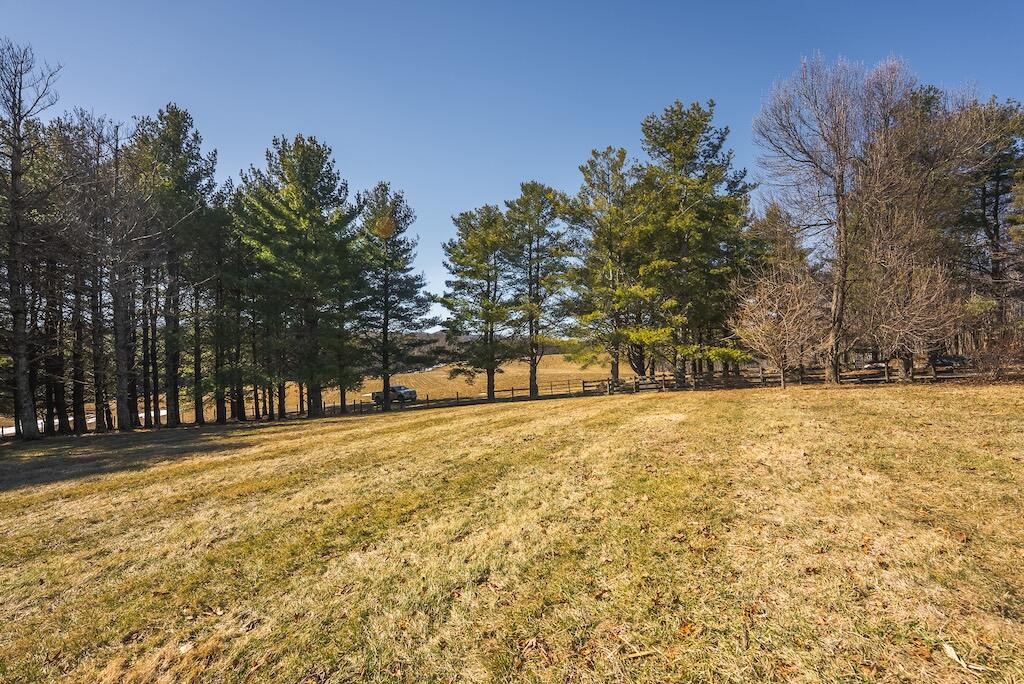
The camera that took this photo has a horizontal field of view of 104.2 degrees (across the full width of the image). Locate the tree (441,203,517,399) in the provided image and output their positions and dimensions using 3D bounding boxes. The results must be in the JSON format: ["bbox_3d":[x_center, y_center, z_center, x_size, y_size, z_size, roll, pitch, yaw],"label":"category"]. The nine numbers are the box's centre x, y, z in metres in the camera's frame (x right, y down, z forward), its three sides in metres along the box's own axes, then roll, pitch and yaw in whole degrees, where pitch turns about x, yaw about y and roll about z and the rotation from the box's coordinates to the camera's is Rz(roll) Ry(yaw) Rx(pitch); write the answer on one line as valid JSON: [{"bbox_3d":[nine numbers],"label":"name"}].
[{"bbox_3d":[-3.426,-4.270,42.000,7.800,20.660,7.600,0,1,0],"label":"tree"}]

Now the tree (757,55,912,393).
[{"bbox_3d":[23.232,-8.825,28.700,10.200,23.630,9.600,0,1,0],"label":"tree"}]

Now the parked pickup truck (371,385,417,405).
[{"bbox_3d":[-14.809,6.714,50.000,5.800,1.930,2.000,-4,-1,28],"label":"parked pickup truck"}]

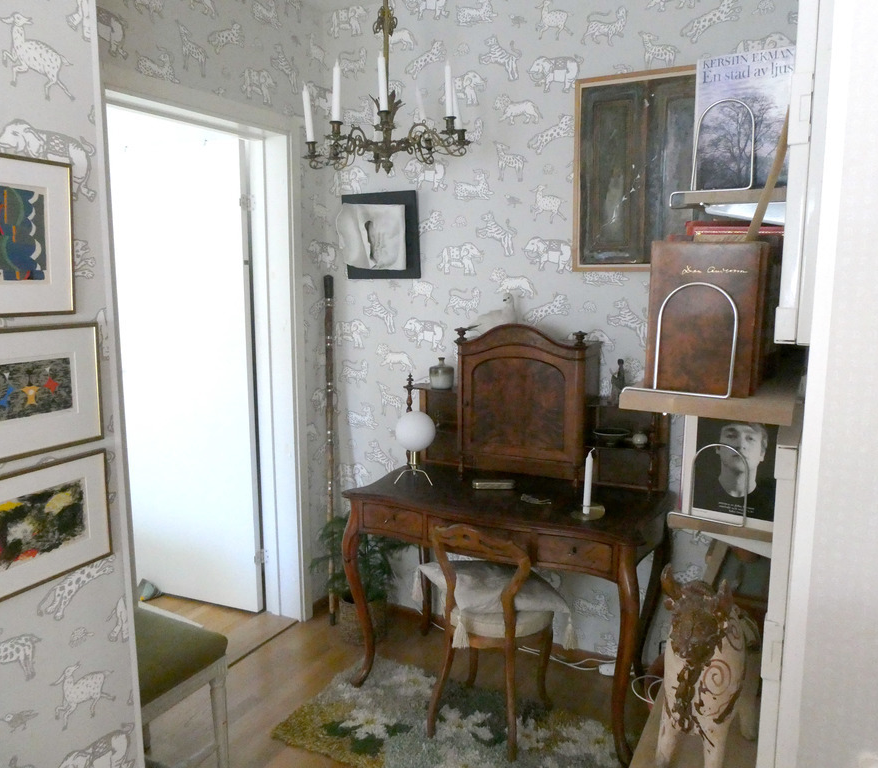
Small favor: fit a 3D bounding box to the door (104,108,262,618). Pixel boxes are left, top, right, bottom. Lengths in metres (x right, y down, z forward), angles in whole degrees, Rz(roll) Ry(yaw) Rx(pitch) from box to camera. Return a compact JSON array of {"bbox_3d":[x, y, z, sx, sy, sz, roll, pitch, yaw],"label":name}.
[{"bbox_3d":[-1.173,-0.014,3.212,0.800,2.053,0.040,3,8,21],"label":"door"}]

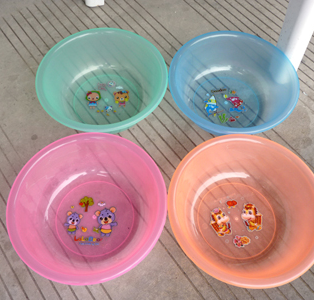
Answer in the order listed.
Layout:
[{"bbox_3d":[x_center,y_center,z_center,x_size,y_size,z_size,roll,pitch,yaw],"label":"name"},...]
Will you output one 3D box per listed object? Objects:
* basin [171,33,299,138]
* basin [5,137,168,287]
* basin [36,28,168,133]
[{"bbox_3d":[0.190,-0.154,0.880,0.324,0.112,0.324,0,62,-1],"label":"basin"},{"bbox_3d":[-0.142,0.128,0.728,0.324,0.112,0.324,0,62,-1],"label":"basin"},{"bbox_3d":[-0.137,-0.162,0.880,0.324,0.112,0.324,0,62,-1],"label":"basin"}]

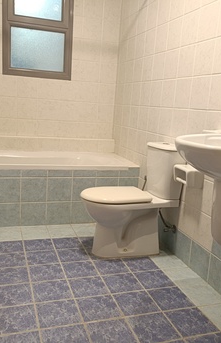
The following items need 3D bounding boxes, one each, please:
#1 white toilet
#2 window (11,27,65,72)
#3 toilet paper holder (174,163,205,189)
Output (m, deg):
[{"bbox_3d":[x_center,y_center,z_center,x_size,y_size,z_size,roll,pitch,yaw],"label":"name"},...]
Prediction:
[{"bbox_3d":[0.121,0.193,2.229,0.651,0.752,0.380,0,12,-19],"label":"white toilet"},{"bbox_3d":[-0.676,-1.132,3.094,0.500,0.364,0.050,0,12,-19],"label":"window"},{"bbox_3d":[0.479,0.034,2.032,0.117,0.113,0.177,0,12,-19],"label":"toilet paper holder"}]

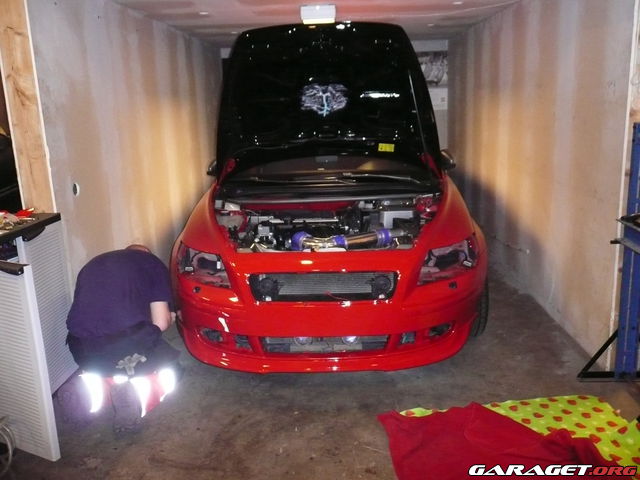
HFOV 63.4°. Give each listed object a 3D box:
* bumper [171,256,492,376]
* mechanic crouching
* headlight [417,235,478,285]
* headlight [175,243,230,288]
[{"bbox_3d":[0.030,0.303,2.607,1.680,0.540,0.550,-1,12,3],"label":"bumper"},{"bbox_3d":[-0.916,0.428,2.463,0.530,0.780,0.650,3,13,20],"label":"mechanic crouching"},{"bbox_3d":[0.651,0.108,2.606,0.350,0.190,0.280,-4,13,-9],"label":"headlight"},{"bbox_3d":[-0.587,0.139,2.671,0.350,0.190,0.280,1,13,15],"label":"headlight"}]

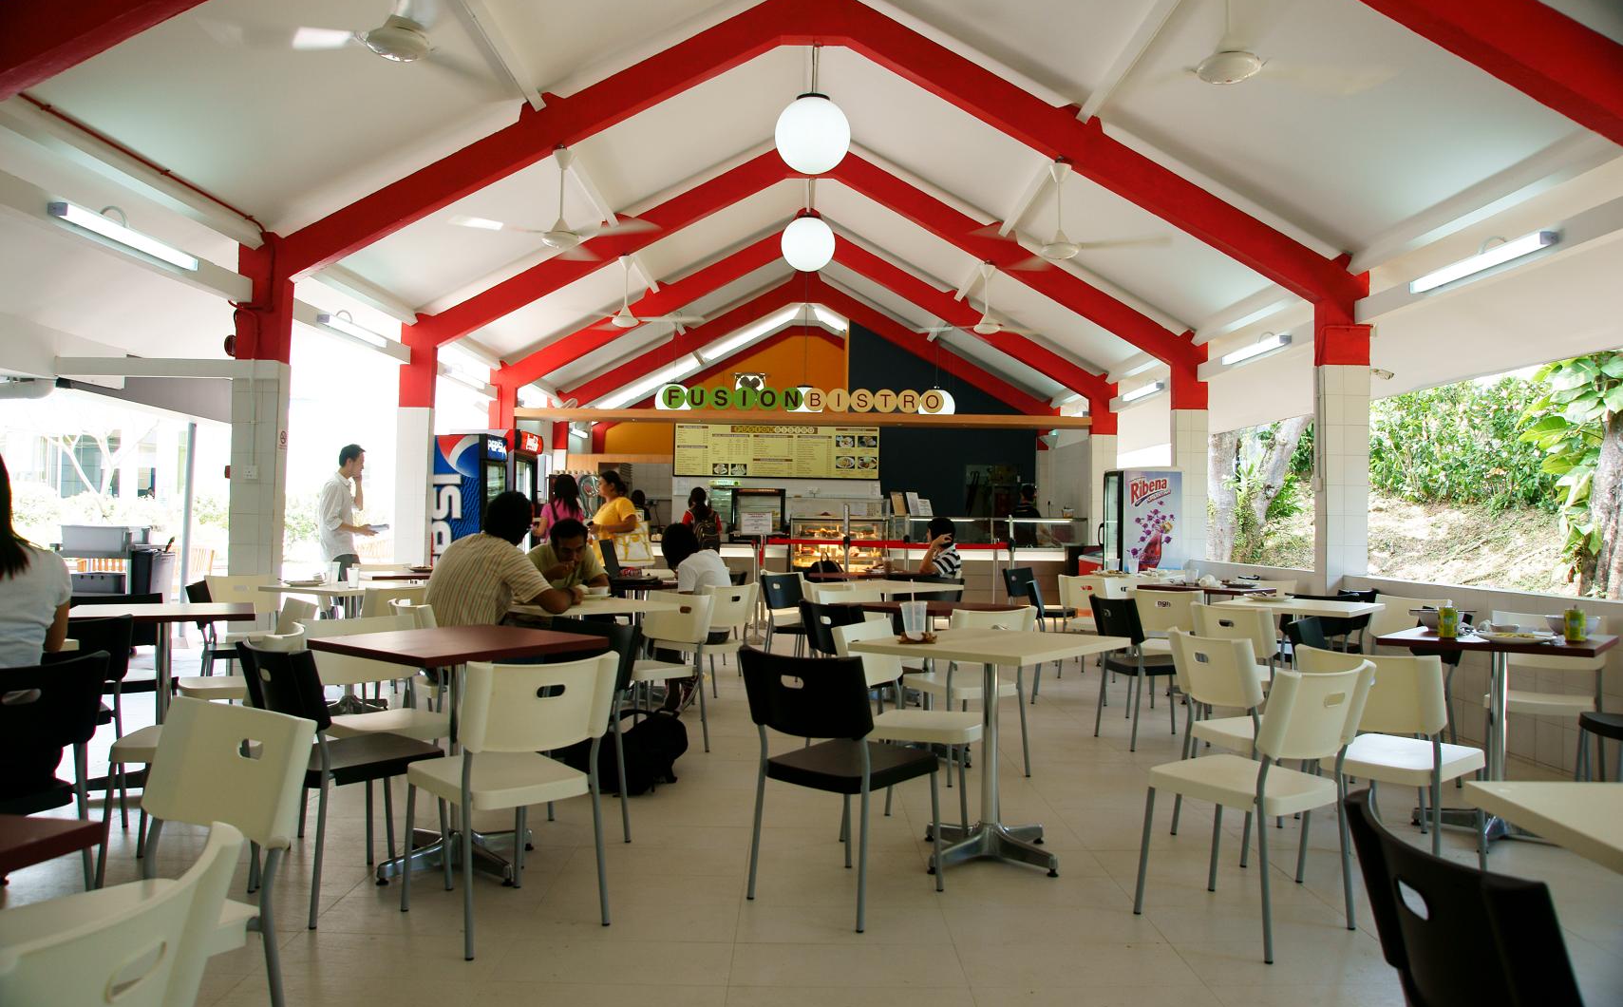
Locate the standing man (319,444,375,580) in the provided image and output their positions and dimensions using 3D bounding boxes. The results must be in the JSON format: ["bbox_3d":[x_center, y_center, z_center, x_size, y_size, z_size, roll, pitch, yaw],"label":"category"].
[{"bbox_3d":[-3.678,0.383,8.570,0.450,1.730,0.480,1,-1,0],"label":"standing man"}]

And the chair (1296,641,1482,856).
[{"bbox_3d":[1.914,0.857,3.591,0.460,0.780,0.510,0,-1,44],"label":"chair"}]

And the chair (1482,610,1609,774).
[{"bbox_3d":[3.163,0.882,4.703,0.465,0.788,0.515,0,-1,25],"label":"chair"}]

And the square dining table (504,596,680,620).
[{"bbox_3d":[-1.092,0.861,5.218,0.700,0.750,0.700,0,-1,41],"label":"square dining table"}]

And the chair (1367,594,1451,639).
[{"bbox_3d":[3.169,0.916,6.038,0.510,0.780,0.460,1,-1,-23],"label":"chair"}]

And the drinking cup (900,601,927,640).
[{"bbox_3d":[0.366,0.415,3.808,0.094,0.128,0.094,1,-1,0],"label":"drinking cup"}]

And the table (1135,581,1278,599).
[{"bbox_3d":[2.681,0.946,7.357,0.700,0.750,0.700,2,-1,-43],"label":"table"}]

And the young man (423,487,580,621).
[{"bbox_3d":[-1.344,0.586,4.803,0.768,1.293,0.545,1,-1,-42],"label":"young man"}]

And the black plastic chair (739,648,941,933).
[{"bbox_3d":[0.110,0.829,3.367,0.465,0.788,0.515,0,-1,41],"label":"black plastic chair"}]

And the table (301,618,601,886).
[{"bbox_3d":[-1.185,0.836,3.633,0.707,0.758,0.707,0,-1,37],"label":"table"}]

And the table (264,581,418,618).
[{"bbox_3d":[-2.690,0.865,6.309,0.707,0.758,0.707,0,-1,31],"label":"table"}]

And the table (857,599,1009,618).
[{"bbox_3d":[0.573,0.885,5.401,0.700,0.750,0.700,0,-1,44],"label":"table"}]

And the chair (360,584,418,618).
[{"bbox_3d":[-2.290,0.835,5.922,0.460,0.780,0.510,2,-1,-39],"label":"chair"}]

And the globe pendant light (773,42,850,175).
[{"bbox_3d":[0.004,-2.690,7.397,0.515,0.880,0.515,1,-1,0],"label":"globe pendant light"}]

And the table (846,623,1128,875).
[{"bbox_3d":[0.621,0.856,3.764,0.697,0.758,0.707,0,-1,40],"label":"table"}]

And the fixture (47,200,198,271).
[{"bbox_3d":[-3.750,-1.450,5.960,0.100,0.070,1.180,1,-1,0],"label":"fixture"}]

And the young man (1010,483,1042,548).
[{"bbox_3d":[3.005,0.597,15.217,0.360,1.726,0.500,2,-1,-40],"label":"young man"}]

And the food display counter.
[{"bbox_3d":[0.341,0.805,14.322,1.270,1.211,0.760,1,-1,0],"label":"food display counter"}]

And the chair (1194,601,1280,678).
[{"bbox_3d":[2.198,0.883,5.319,0.515,0.788,0.465,1,-1,-33],"label":"chair"}]

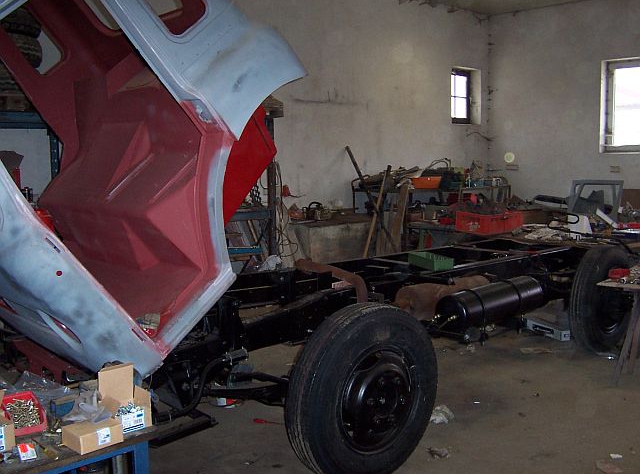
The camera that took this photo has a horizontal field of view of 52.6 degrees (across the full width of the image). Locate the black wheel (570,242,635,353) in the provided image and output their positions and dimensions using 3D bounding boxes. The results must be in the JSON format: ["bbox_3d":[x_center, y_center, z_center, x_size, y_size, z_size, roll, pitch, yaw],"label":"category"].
[{"bbox_3d":[2.316,0.520,5.300,0.920,0.920,0.220,-7,9,-42],"label":"black wheel"}]

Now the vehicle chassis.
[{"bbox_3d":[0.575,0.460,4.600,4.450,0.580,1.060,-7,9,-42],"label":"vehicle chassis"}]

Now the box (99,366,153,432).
[{"bbox_3d":[-0.588,0.491,1.950,0.116,0.170,0.100,-7,9,-42],"label":"box"}]

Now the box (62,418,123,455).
[{"bbox_3d":[-0.648,0.560,1.840,0.108,0.053,0.131,5,9,41],"label":"box"}]

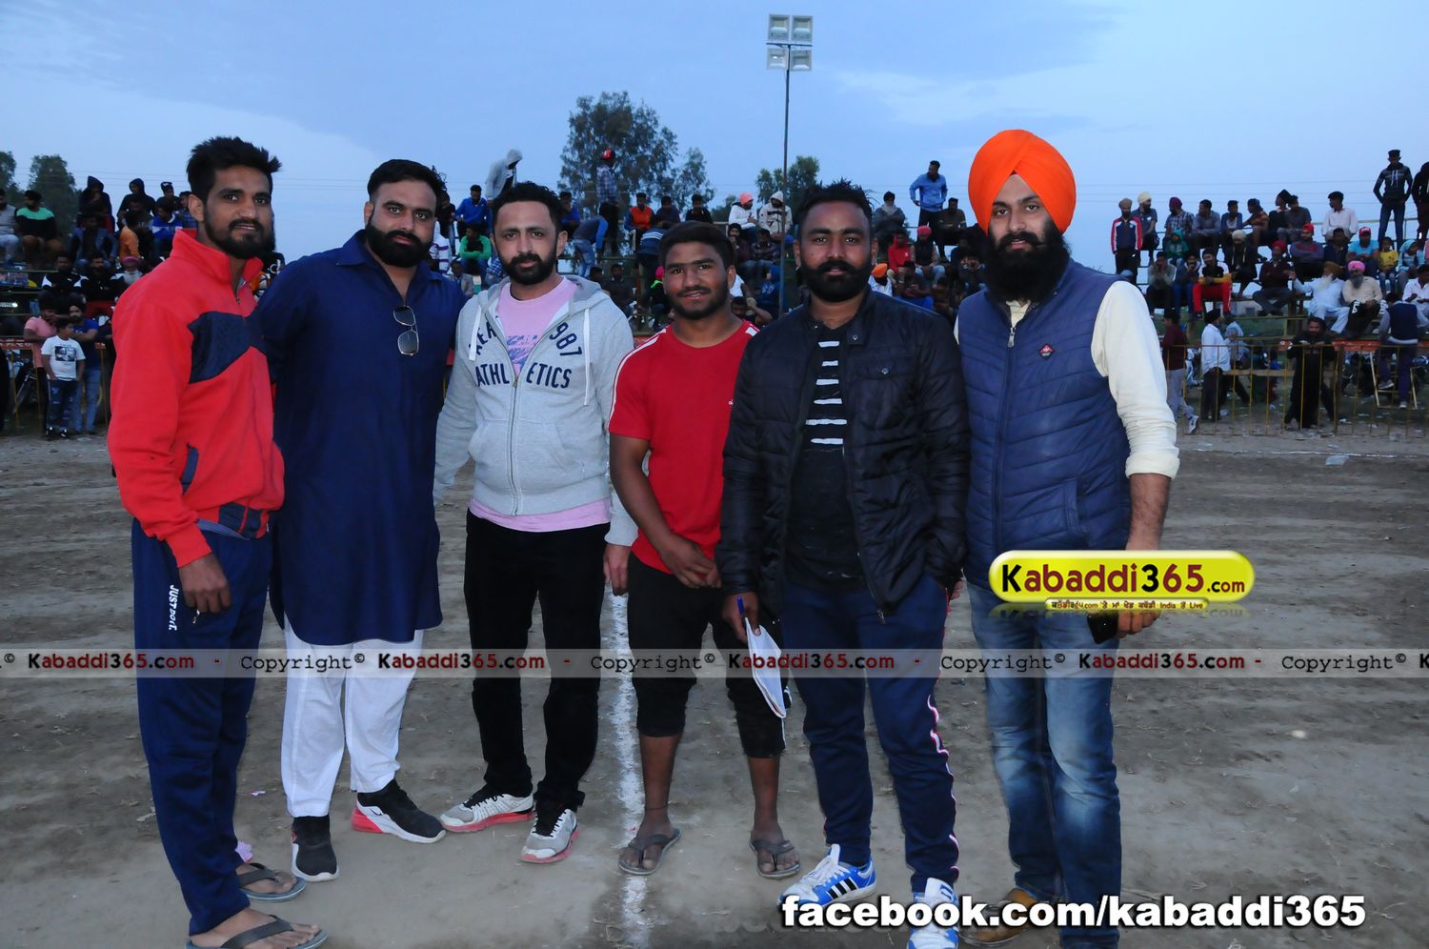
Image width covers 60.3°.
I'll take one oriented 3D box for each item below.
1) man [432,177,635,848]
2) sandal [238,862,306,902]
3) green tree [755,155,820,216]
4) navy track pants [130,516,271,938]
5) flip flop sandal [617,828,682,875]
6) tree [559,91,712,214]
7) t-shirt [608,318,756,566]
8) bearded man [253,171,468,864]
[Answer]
[{"bbox_3d":[-0.480,0.115,3.201,0.560,1.720,0.420,2,6,14],"label":"man"},{"bbox_3d":[-1.147,0.987,3.000,0.290,0.065,0.110,0,6,-4],"label":"sandal"},{"bbox_3d":[2.737,-7.938,46.452,3.200,8.040,3.200,0,6,0],"label":"green tree"},{"bbox_3d":[-1.135,0.519,2.772,0.310,0.930,0.420,1,6,10],"label":"navy track pants"},{"bbox_3d":[-0.158,0.962,3.221,0.105,0.060,0.260,2,7,15],"label":"flip flop sandal"},{"bbox_3d":[-2.858,-8.738,44.565,5.600,10.050,5.600,0,6,0],"label":"tree"},{"bbox_3d":[-0.027,-0.068,3.130,0.470,0.635,0.270,0,6,0],"label":"t-shirt"},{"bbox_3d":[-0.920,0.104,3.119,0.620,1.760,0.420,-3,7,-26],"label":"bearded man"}]

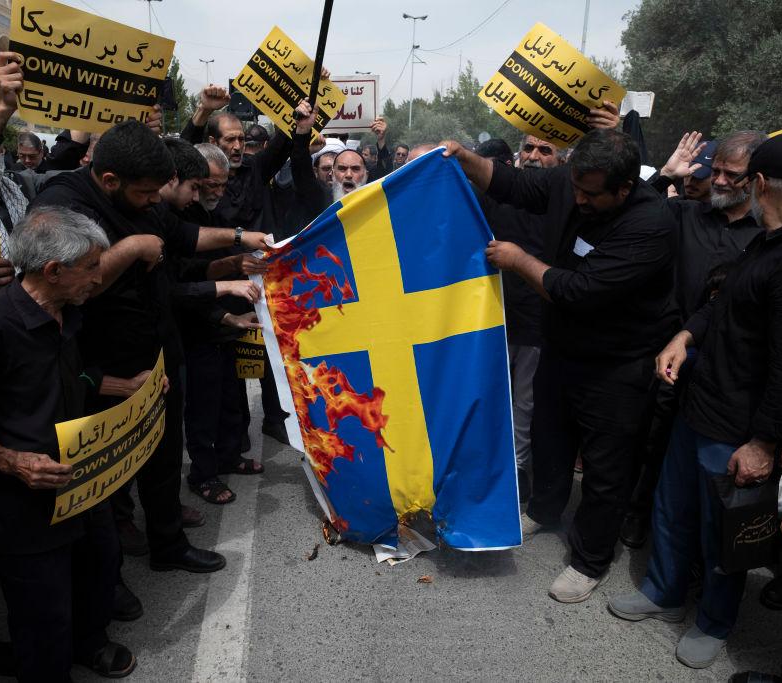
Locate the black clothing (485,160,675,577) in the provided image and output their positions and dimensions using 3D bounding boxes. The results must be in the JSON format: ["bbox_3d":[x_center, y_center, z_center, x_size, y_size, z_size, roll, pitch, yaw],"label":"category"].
[{"bbox_3d":[0.717,0.130,2.373,0.600,1.520,0.600,-7,19,-25],"label":"black clothing"}]

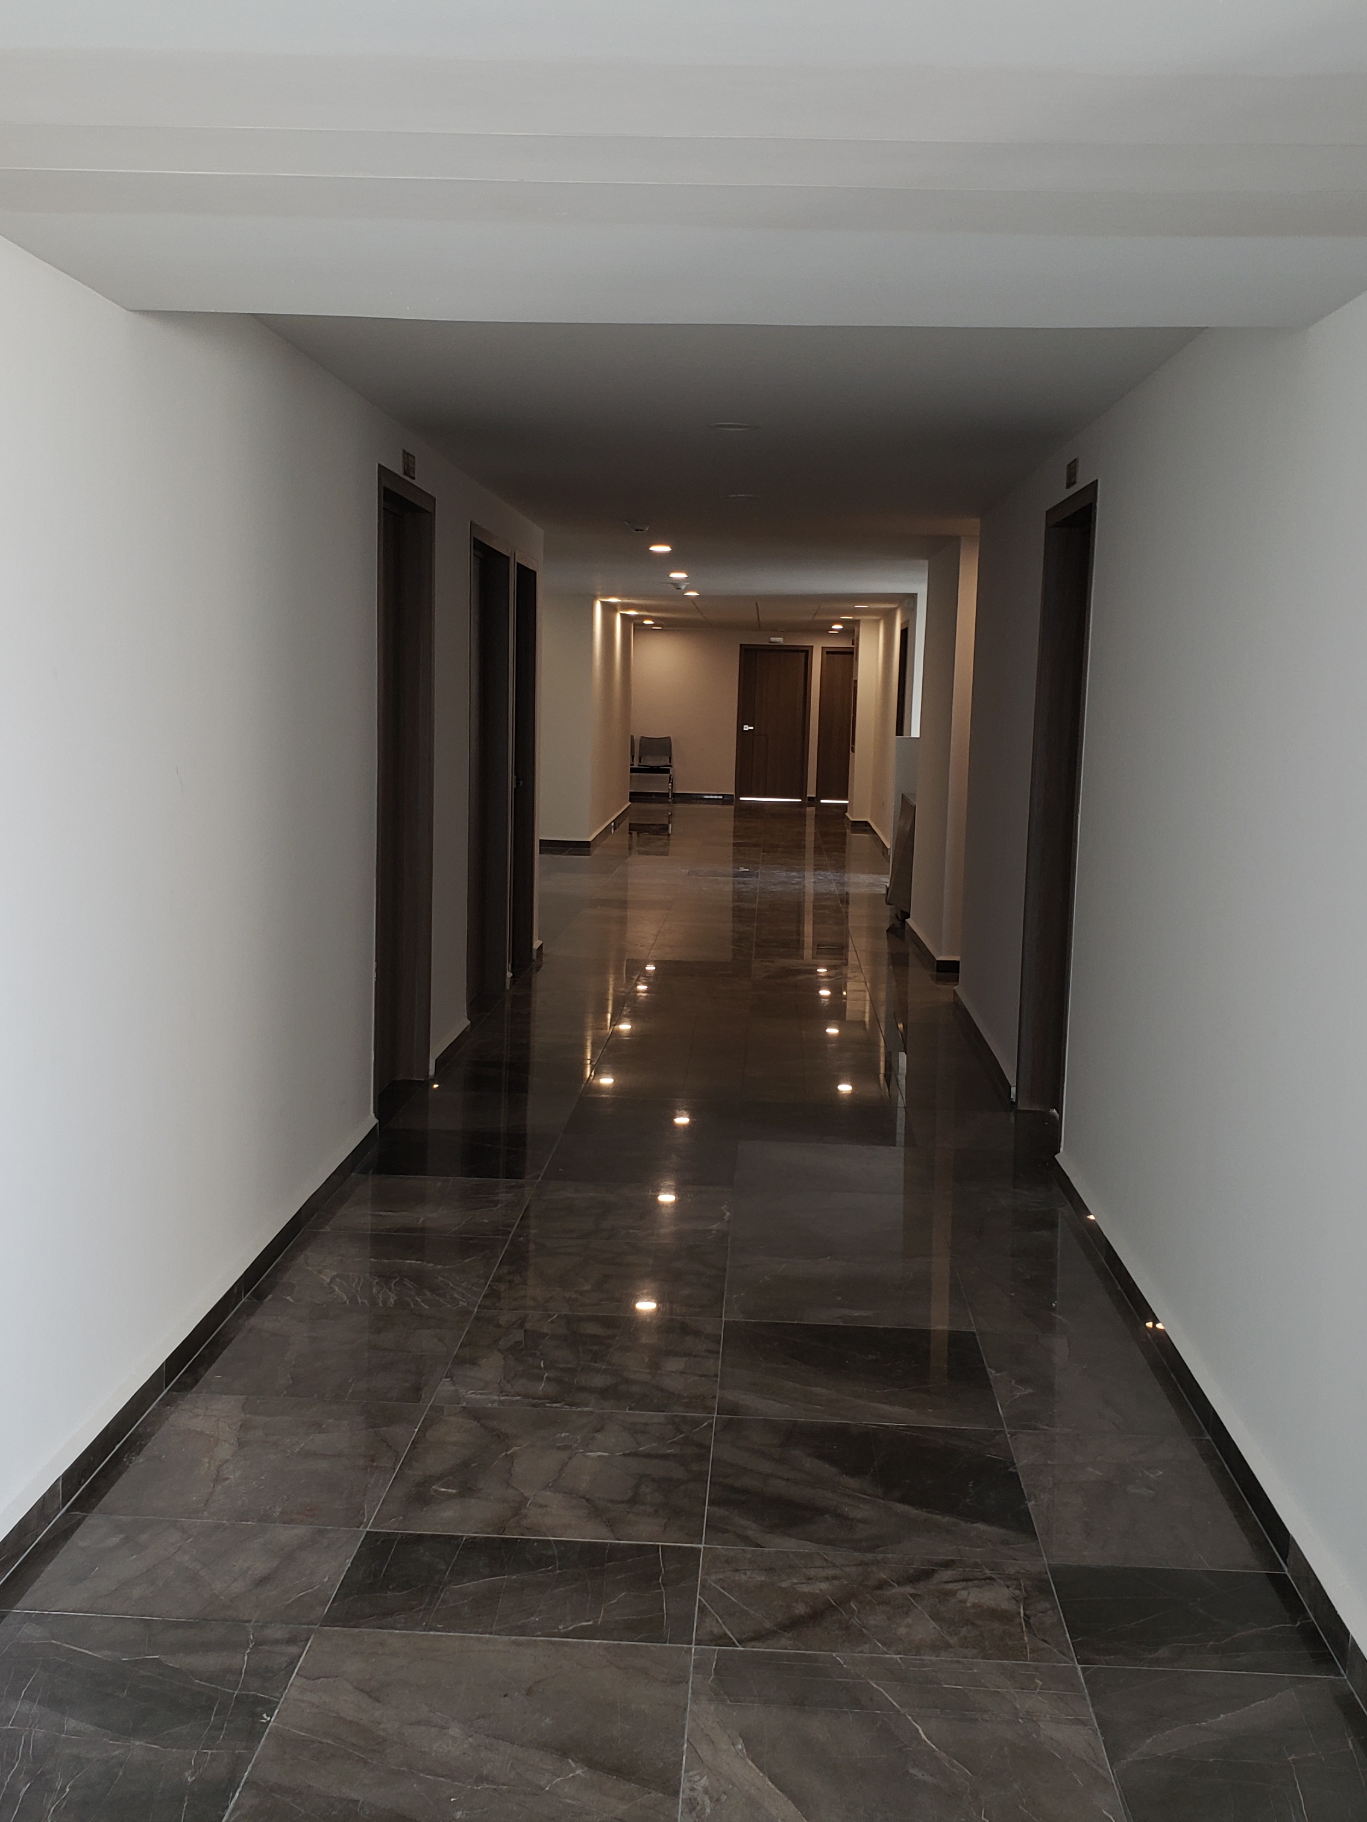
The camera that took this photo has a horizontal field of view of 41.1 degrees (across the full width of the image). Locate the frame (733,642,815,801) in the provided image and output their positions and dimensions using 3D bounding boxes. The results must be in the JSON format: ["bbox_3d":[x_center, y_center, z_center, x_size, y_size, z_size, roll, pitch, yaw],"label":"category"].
[{"bbox_3d":[1.298,-2.679,26.149,1.045,2.200,0.130,2,7,3],"label":"frame"}]

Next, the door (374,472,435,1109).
[{"bbox_3d":[-1.012,-0.377,6.306,0.140,2.160,0.980,2,7,3],"label":"door"}]

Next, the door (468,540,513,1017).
[{"bbox_3d":[-0.920,-0.588,8.157,0.140,2.150,1.170,2,7,3],"label":"door"}]

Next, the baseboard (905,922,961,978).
[{"bbox_3d":[1.489,0.199,10.886,0.130,0.070,1.900,2,7,3],"label":"baseboard"}]

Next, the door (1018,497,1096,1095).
[{"bbox_3d":[1.272,-0.270,6.004,0.125,2.135,1.020,2,7,3],"label":"door"}]

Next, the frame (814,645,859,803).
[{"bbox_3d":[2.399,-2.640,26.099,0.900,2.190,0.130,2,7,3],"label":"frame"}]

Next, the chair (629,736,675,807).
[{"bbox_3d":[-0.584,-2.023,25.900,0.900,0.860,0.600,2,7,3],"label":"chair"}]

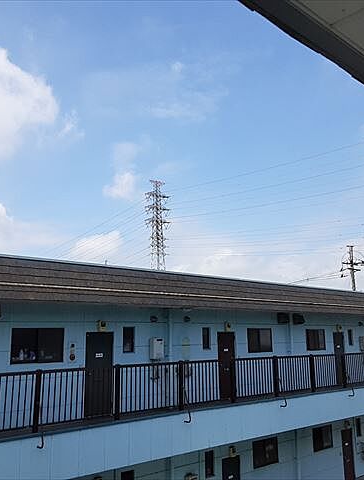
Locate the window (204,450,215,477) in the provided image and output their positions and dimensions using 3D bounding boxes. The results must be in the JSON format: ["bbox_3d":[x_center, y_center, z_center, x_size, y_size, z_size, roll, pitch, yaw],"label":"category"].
[{"bbox_3d":[0.766,6.118,13.615,0.340,0.658,0.100,9,-14,-42],"label":"window"}]

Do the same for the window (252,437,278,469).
[{"bbox_3d":[2.570,6.480,15.222,1.188,0.780,0.100,9,-14,-42],"label":"window"}]

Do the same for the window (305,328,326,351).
[{"bbox_3d":[4.704,3.501,17.466,1.124,0.708,0.100,9,-15,-41],"label":"window"}]

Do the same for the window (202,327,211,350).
[{"bbox_3d":[0.688,2.756,13.933,0.265,0.568,0.100,9,-15,-41],"label":"window"}]

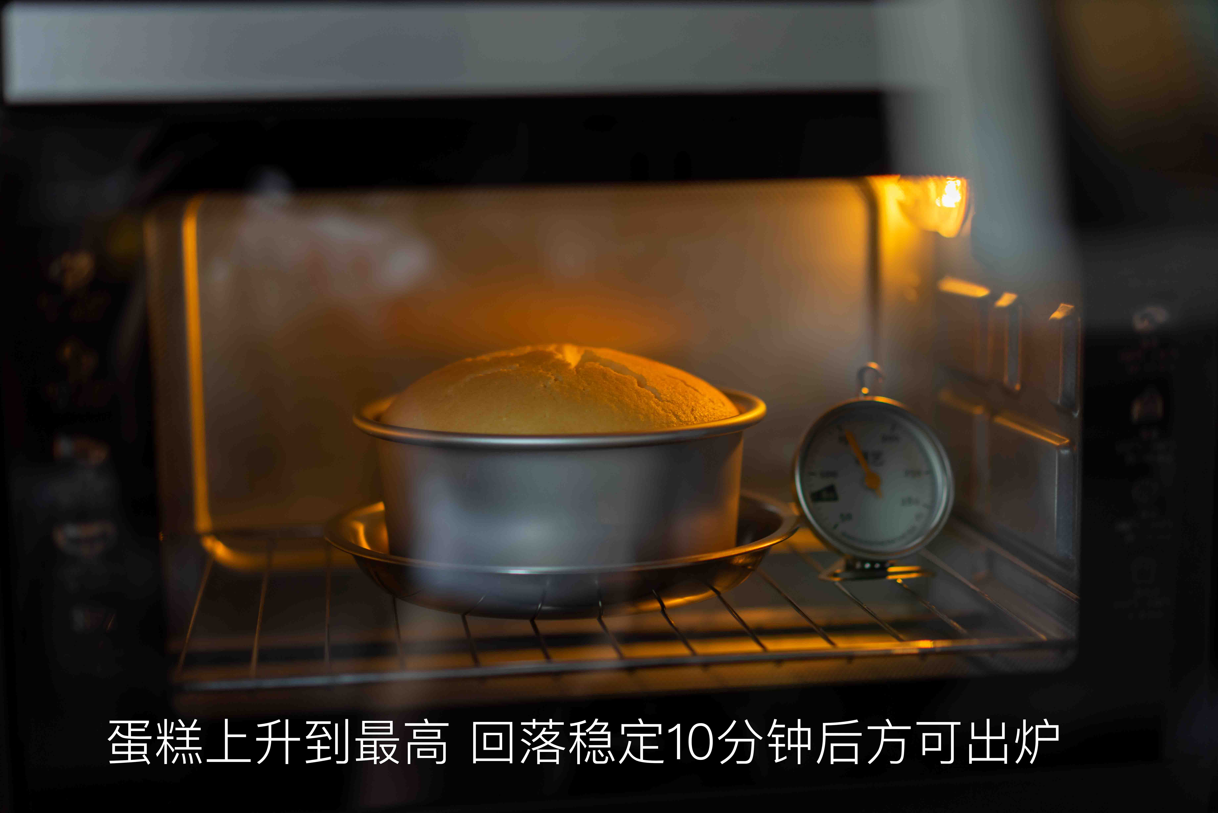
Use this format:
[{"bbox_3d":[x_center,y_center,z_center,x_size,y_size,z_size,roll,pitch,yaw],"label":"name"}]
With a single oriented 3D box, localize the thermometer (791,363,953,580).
[{"bbox_3d":[0.108,0.025,0.780,0.067,0.089,0.034,-2,8,-8],"label":"thermometer"}]

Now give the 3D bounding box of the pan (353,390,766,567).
[{"bbox_3d":[-0.019,0.034,0.777,0.171,0.070,0.171,-2,8,-8],"label":"pan"}]

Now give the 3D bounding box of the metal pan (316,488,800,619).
[{"bbox_3d":[-0.020,0.059,0.780,0.199,0.026,0.199,-2,8,-8],"label":"metal pan"}]

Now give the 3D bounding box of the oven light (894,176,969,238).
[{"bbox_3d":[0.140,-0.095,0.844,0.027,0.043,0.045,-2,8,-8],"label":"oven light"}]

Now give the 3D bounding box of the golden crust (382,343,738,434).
[{"bbox_3d":[-0.020,-0.010,0.771,0.150,0.034,0.150,-2,8,-8],"label":"golden crust"}]

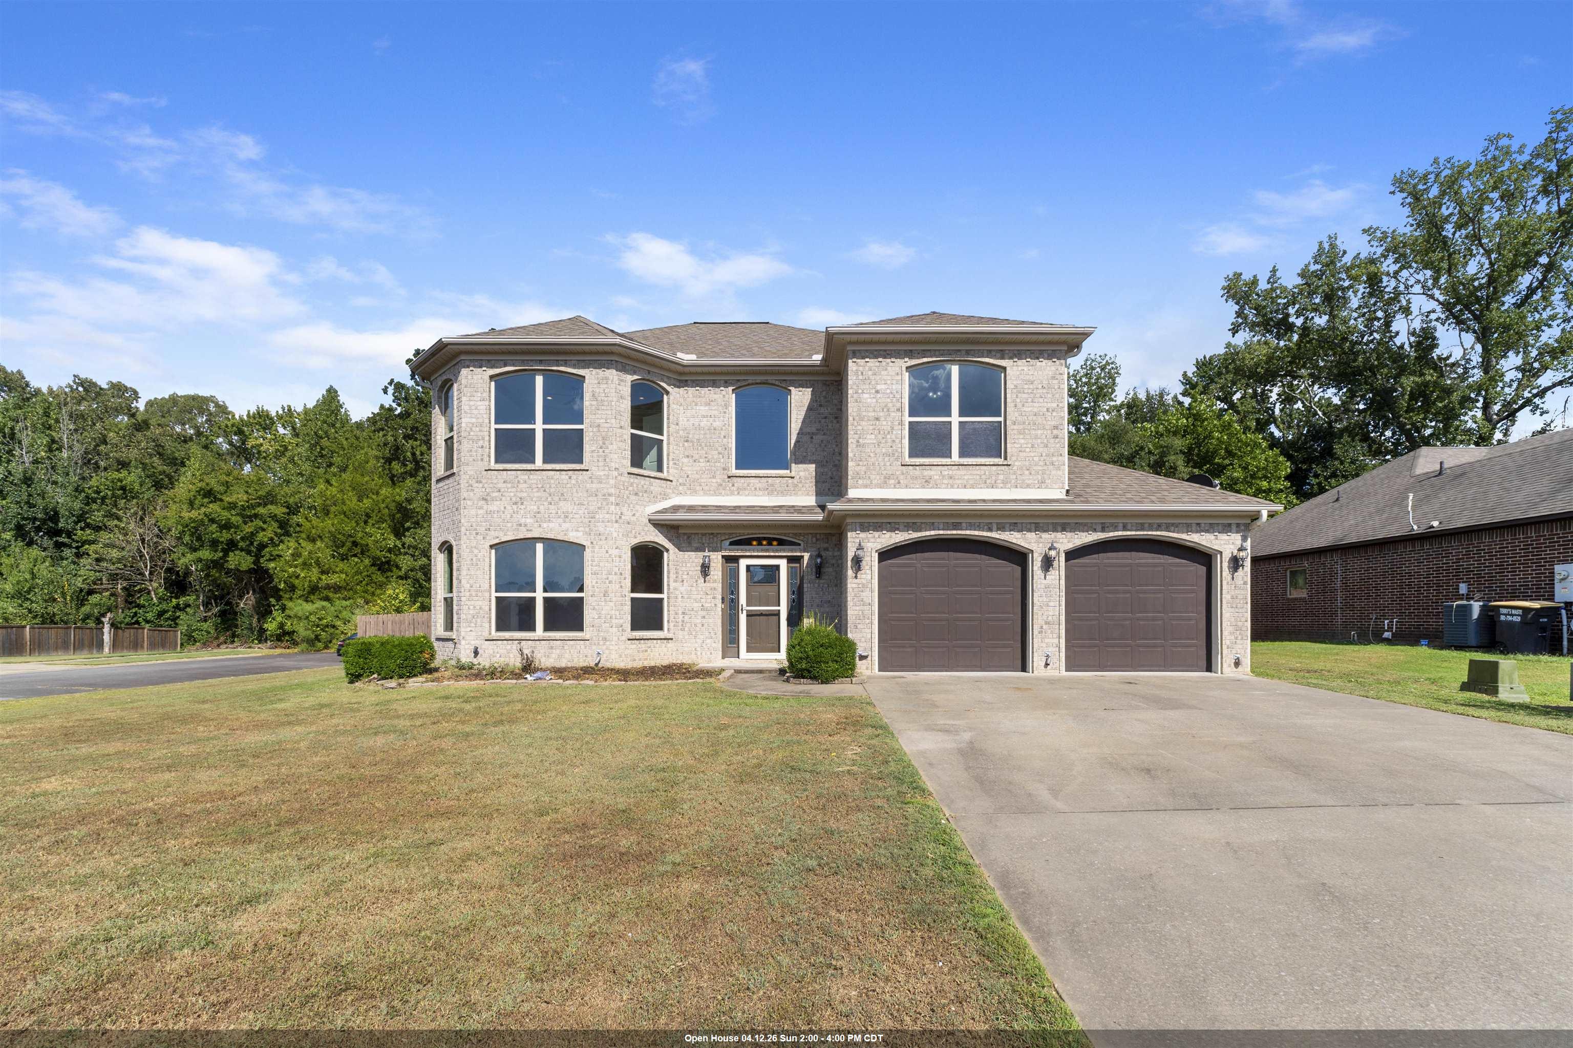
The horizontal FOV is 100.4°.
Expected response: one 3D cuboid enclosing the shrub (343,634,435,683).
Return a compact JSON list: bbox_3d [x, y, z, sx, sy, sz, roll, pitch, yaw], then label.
[{"bbox_3d":[-6.650,2.250,10.950,1.220,0.780,1.050,0,-5,0],"label":"shrub"}]

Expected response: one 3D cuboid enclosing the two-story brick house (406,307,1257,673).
[{"bbox_3d":[0.420,-1.150,16.900,15.600,8.600,11.500,0,-5,0],"label":"two-story brick house"}]

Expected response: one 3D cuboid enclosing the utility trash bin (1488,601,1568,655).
[{"bbox_3d":[15.450,2.150,13.650,0.700,1.100,0.860,1,-5,-9],"label":"utility trash bin"}]

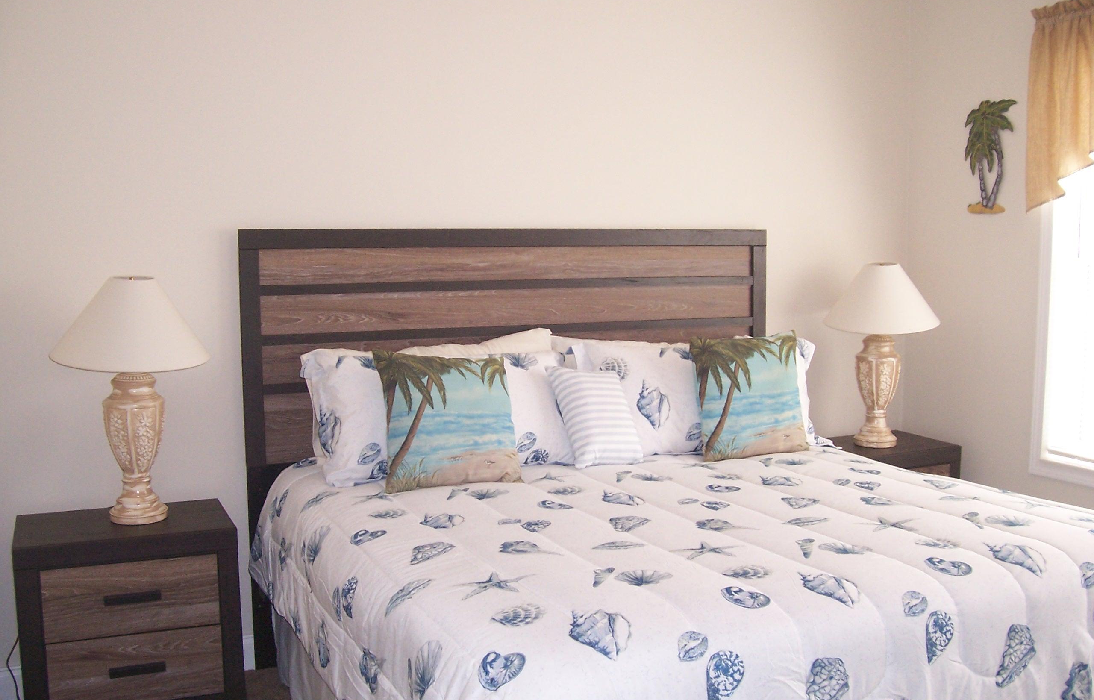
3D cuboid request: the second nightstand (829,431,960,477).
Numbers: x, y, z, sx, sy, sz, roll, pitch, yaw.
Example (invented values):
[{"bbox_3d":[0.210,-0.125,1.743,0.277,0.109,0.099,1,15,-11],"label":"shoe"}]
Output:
[{"bbox_3d":[1.285,0.675,4.320,0.611,0.611,0.400,-3,6,-22],"label":"second nightstand"}]

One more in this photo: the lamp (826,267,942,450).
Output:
[{"bbox_3d":[1.330,0.017,4.293,0.455,0.720,0.455,-3,6,-23],"label":"lamp"}]

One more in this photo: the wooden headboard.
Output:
[{"bbox_3d":[-0.059,0.302,3.869,2.014,1.469,0.070,-3,6,-23],"label":"wooden headboard"}]

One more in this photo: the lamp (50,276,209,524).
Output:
[{"bbox_3d":[-1.190,0.145,3.088,0.455,0.720,0.455,-3,6,-23],"label":"lamp"}]

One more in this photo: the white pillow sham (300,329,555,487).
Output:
[{"bbox_3d":[-0.336,0.192,3.448,0.860,0.440,0.170,-3,-11,-23],"label":"white pillow sham"}]

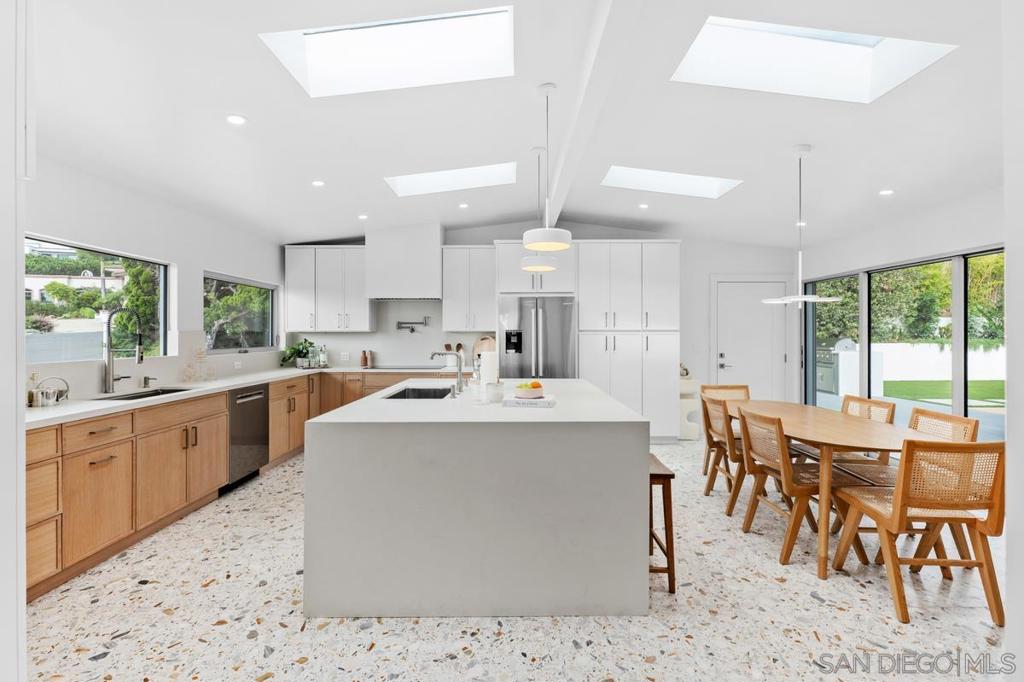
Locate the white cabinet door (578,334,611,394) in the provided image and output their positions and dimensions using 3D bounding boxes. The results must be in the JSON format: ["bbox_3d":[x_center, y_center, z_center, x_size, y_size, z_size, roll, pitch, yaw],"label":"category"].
[{"bbox_3d":[0.992,0.517,5.456,0.367,1.250,0.030,0,1,0],"label":"white cabinet door"}]

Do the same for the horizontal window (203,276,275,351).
[{"bbox_3d":[-2.905,-0.260,4.939,0.090,0.730,1.320,0,1,0],"label":"horizontal window"}]

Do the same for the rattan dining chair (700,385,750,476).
[{"bbox_3d":[2.047,0.855,4.121,0.480,0.820,0.550,0,1,0],"label":"rattan dining chair"}]

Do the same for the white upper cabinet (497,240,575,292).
[{"bbox_3d":[0.284,-0.875,5.712,0.952,0.631,0.615,0,1,0],"label":"white upper cabinet"}]

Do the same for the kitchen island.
[{"bbox_3d":[-0.157,0.828,3.201,1.626,0.926,2.114,0,1,0],"label":"kitchen island"}]

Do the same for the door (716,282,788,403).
[{"bbox_3d":[3.180,0.228,6.042,0.920,2.030,0.060,0,1,0],"label":"door"}]

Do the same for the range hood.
[{"bbox_3d":[-1.336,-0.993,5.850,0.936,0.936,0.500,0,1,0],"label":"range hood"}]

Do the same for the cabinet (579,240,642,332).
[{"bbox_3d":[1.179,-0.656,5.728,0.743,1.054,0.607,0,1,0],"label":"cabinet"}]

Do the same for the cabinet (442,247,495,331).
[{"bbox_3d":[-0.542,-0.669,5.930,0.665,1.095,0.340,0,1,0],"label":"cabinet"}]

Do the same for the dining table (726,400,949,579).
[{"bbox_3d":[2.011,0.906,3.159,0.880,0.738,1.755,0,1,0],"label":"dining table"}]

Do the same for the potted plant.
[{"bbox_3d":[-2.664,0.155,5.650,0.390,0.370,0.330,0,1,0],"label":"potted plant"}]

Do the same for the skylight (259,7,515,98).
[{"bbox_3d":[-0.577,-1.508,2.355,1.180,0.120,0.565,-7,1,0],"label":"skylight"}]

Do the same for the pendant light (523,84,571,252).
[{"bbox_3d":[0.217,-1.055,2.747,0.291,0.969,0.291,0,1,0],"label":"pendant light"}]

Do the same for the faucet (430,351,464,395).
[{"bbox_3d":[-0.464,0.224,3.198,0.240,0.274,0.065,0,1,0],"label":"faucet"}]

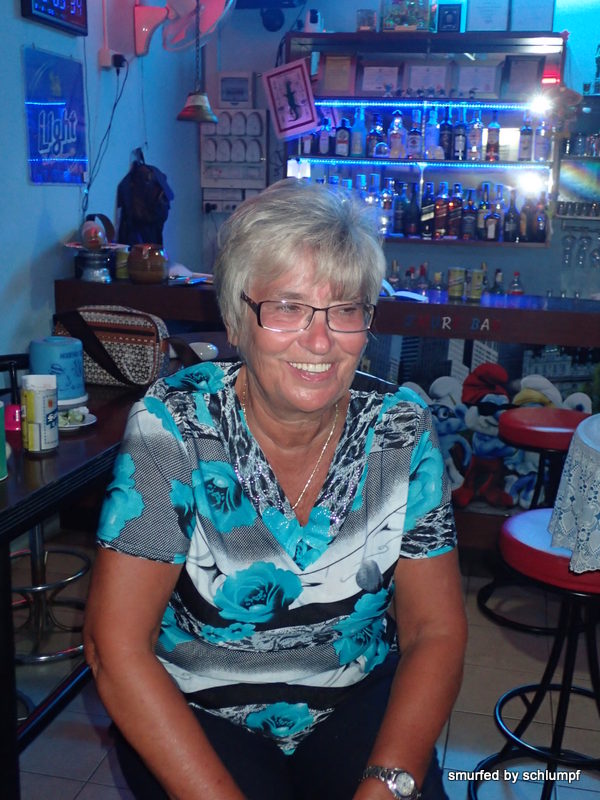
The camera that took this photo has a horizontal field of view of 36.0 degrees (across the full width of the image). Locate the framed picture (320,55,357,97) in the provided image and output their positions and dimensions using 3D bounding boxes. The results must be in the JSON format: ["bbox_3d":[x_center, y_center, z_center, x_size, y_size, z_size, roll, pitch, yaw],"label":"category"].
[{"bbox_3d":[0.216,-1.820,5.185,0.196,0.230,0.025,3,13,9],"label":"framed picture"}]

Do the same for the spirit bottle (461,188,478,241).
[{"bbox_3d":[0.917,-1.001,4.999,0.082,0.273,0.082,4,14,12],"label":"spirit bottle"}]

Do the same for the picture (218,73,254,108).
[{"bbox_3d":[-0.373,-1.792,5.347,0.203,0.202,0.050,3,13,9],"label":"picture"}]

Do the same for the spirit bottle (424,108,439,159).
[{"bbox_3d":[0.699,-1.407,4.883,0.080,0.275,0.080,4,13,12],"label":"spirit bottle"}]

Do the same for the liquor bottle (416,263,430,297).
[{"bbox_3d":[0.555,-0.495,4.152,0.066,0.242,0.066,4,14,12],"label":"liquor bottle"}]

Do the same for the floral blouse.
[{"bbox_3d":[-0.027,0.190,1.180,0.450,0.480,0.290,-2,21,-12],"label":"floral blouse"}]

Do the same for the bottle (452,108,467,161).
[{"bbox_3d":[0.841,-1.401,4.851,0.076,0.290,0.076,4,13,12],"label":"bottle"}]

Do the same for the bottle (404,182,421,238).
[{"bbox_3d":[0.616,-1.035,5.060,0.076,0.292,0.076,4,14,12],"label":"bottle"}]

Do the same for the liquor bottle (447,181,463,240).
[{"bbox_3d":[0.895,-1.086,5.294,0.076,0.296,0.076,3,15,10],"label":"liquor bottle"}]

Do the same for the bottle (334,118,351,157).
[{"bbox_3d":[0.234,-1.416,4.991,0.079,0.212,0.068,4,13,12],"label":"bottle"}]

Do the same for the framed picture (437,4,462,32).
[{"bbox_3d":[0.803,-2.048,4.966,0.126,0.142,0.025,3,13,9],"label":"framed picture"}]

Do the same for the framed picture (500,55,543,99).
[{"bbox_3d":[1.181,-1.698,4.892,0.207,0.230,0.020,4,8,12],"label":"framed picture"}]

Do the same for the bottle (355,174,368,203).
[{"bbox_3d":[0.354,-1.139,5.383,0.078,0.334,0.078,3,15,10],"label":"bottle"}]

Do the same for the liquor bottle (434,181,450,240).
[{"bbox_3d":[0.783,-1.036,5.079,0.075,0.308,0.075,3,13,9],"label":"liquor bottle"}]

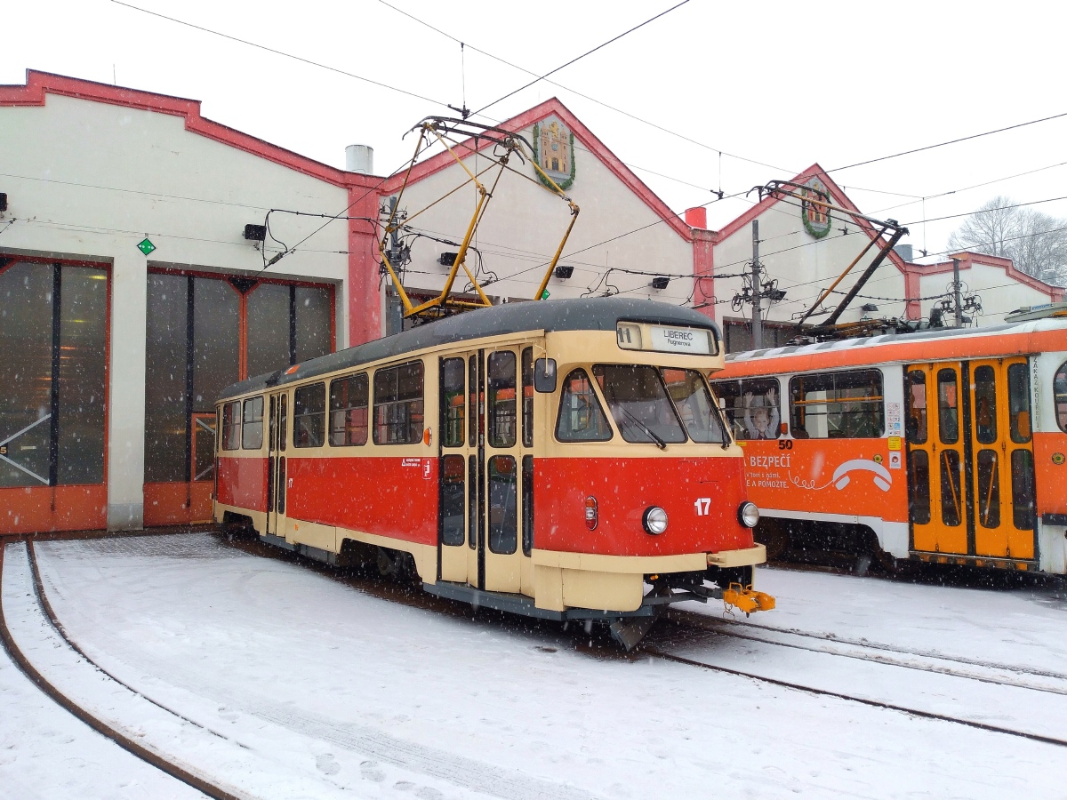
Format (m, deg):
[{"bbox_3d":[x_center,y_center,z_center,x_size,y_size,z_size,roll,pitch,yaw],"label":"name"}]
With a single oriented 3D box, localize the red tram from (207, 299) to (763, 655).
[{"bbox_3d":[-2.433,0.722,12.220,2.500,2.870,13.800,2,-4,-34],"label":"red tram"}]

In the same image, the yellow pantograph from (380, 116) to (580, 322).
[{"bbox_3d":[-0.811,-2.191,9.932,1.800,2.400,2.750,2,-4,-34],"label":"yellow pantograph"}]

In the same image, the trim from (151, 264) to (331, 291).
[{"bbox_3d":[-6.821,-2.851,18.800,4.250,0.180,0.130,1,-4,-30],"label":"trim"}]

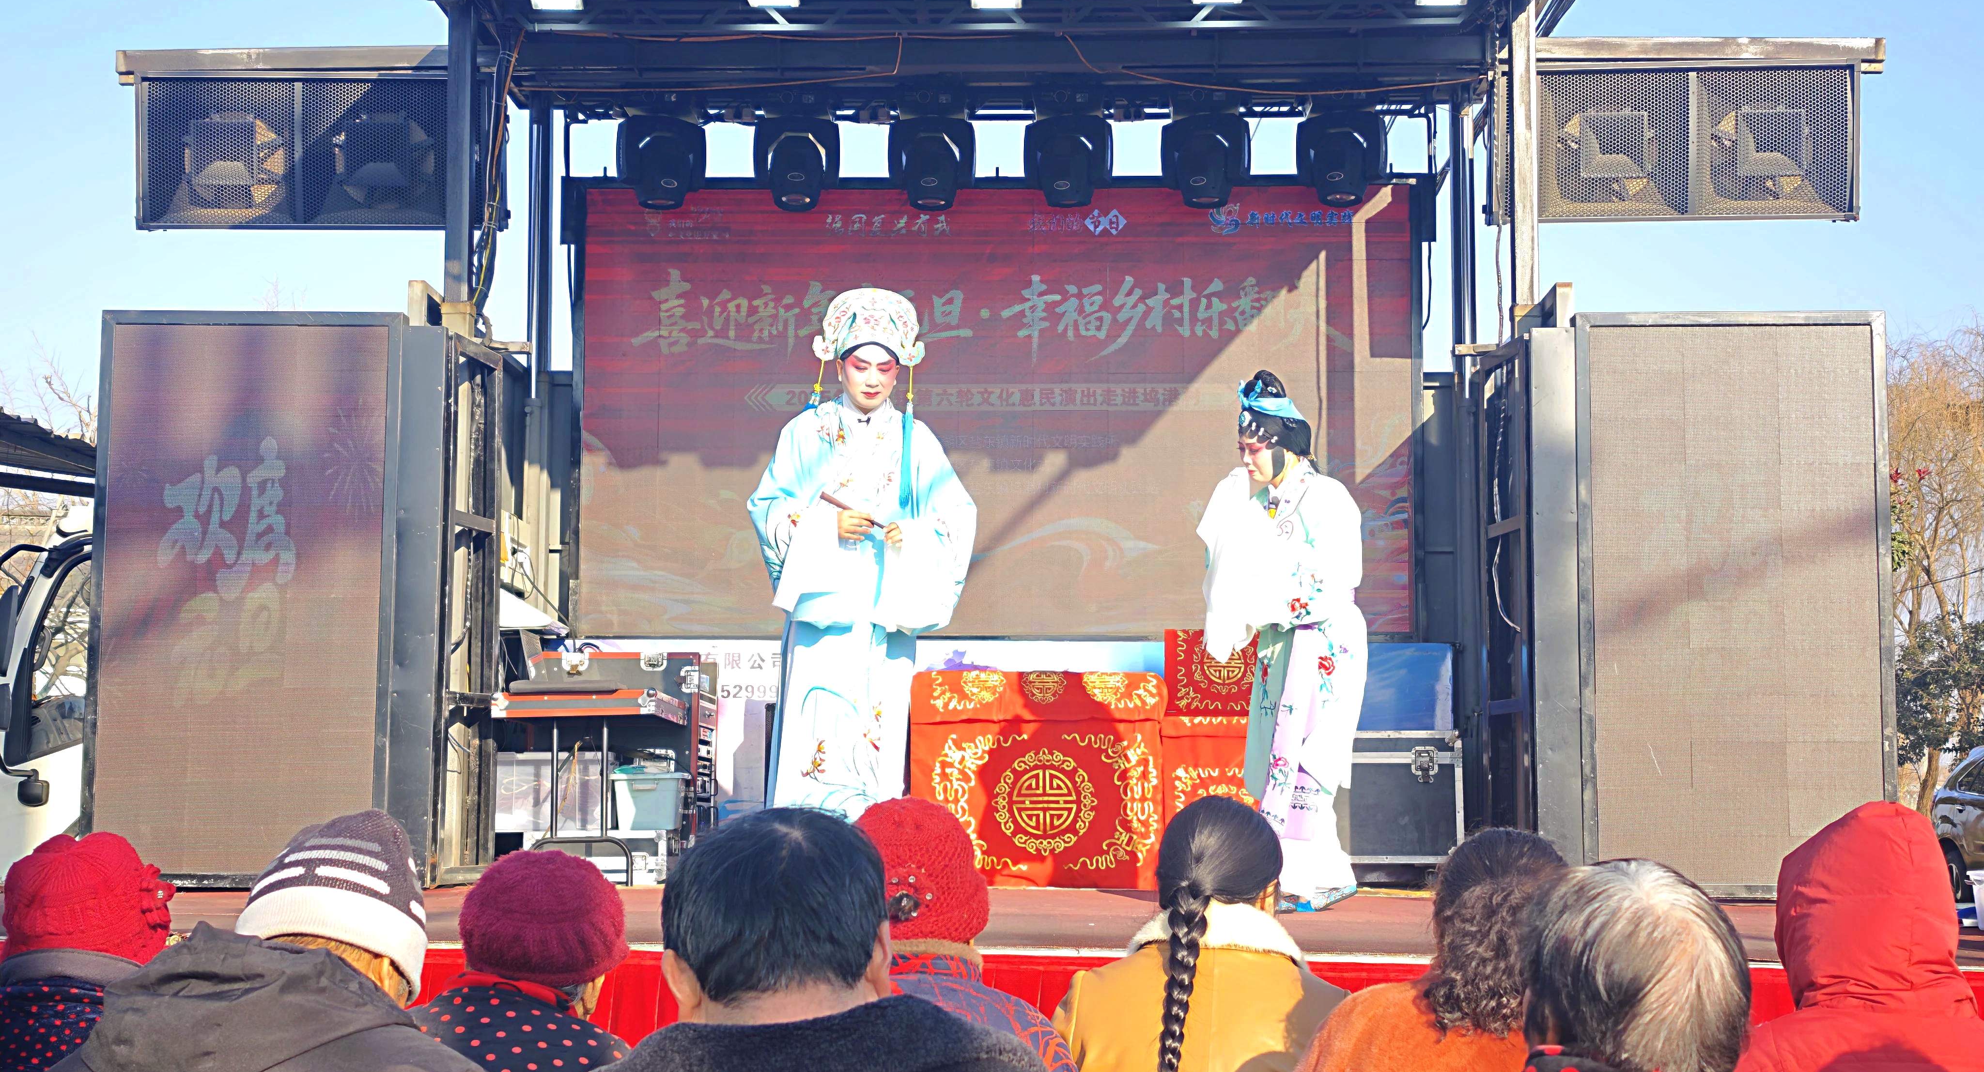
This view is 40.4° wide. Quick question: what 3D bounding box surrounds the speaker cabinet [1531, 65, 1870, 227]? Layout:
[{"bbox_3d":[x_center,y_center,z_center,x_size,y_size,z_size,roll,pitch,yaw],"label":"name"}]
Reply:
[{"bbox_3d":[2.612,-1.471,10.269,1.270,0.600,0.450,0,1,5],"label":"speaker cabinet"}]

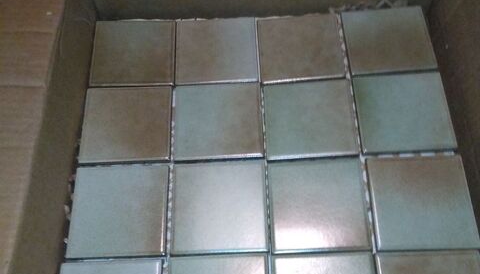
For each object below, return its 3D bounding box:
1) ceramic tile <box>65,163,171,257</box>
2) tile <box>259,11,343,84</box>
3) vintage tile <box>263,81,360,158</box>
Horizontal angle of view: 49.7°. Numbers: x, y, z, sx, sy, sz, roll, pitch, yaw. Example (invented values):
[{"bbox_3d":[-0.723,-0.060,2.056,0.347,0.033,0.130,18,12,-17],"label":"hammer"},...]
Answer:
[{"bbox_3d":[-0.095,0.059,0.414,0.075,0.007,0.075,-2,62,2],"label":"ceramic tile"},{"bbox_3d":[0.057,-0.082,0.490,0.077,0.007,0.077,-4,61,1],"label":"tile"},{"bbox_3d":[0.061,-0.015,0.453,0.077,0.007,0.077,-3,61,2],"label":"vintage tile"}]

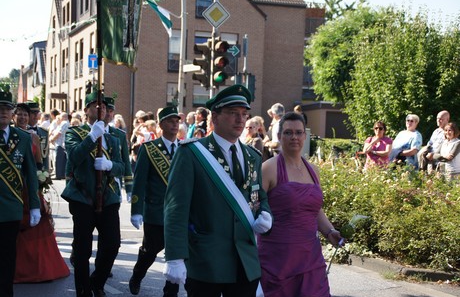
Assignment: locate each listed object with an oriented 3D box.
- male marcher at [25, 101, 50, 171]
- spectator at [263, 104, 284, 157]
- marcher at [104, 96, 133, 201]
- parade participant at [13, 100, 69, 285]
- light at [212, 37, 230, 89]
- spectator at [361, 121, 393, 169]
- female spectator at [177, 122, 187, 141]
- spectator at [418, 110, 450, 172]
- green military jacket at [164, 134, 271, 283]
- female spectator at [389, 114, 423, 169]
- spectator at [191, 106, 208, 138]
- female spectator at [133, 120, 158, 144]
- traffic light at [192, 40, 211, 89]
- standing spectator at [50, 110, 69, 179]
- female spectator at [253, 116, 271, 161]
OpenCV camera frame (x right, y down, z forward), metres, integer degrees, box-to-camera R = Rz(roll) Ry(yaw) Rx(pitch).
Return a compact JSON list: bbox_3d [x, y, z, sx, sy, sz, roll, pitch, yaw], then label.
[{"bbox_3d":[-2.216,0.369,8.537,0.550,1.800,0.370,1,3,-25],"label":"male marcher"},{"bbox_3d":[0.646,0.245,11.023,0.420,1.800,0.520,3,2,34],"label":"spectator"},{"bbox_3d":[-1.315,0.377,8.238,0.550,1.850,0.380,1,3,-25],"label":"marcher"},{"bbox_3d":[-2.031,0.437,7.600,0.780,1.720,0.700,2,1,-15],"label":"parade participant"},{"bbox_3d":[-0.169,-1.688,15.200,0.290,0.970,0.330,1,3,-25],"label":"light"},{"bbox_3d":[2.314,0.374,12.033,0.480,1.620,0.330,3,2,14],"label":"spectator"},{"bbox_3d":[-0.983,0.289,15.020,0.320,1.560,0.460,2,1,-7],"label":"female spectator"},{"bbox_3d":[3.036,0.113,11.317,0.540,1.350,0.680,4,2,40],"label":"spectator"},{"bbox_3d":[-0.069,0.331,4.220,0.570,0.810,0.360,1,3,-30],"label":"green military jacket"},{"bbox_3d":[2.783,0.311,12.035,0.520,1.690,0.380,3,3,30],"label":"female spectator"},{"bbox_3d":[-0.486,0.213,12.035,0.350,1.720,0.480,1,3,-22],"label":"spectator"},{"bbox_3d":[-1.577,0.249,14.520,0.420,1.580,0.500,3,1,15],"label":"female spectator"},{"bbox_3d":[-0.603,-1.778,16.200,0.360,1.020,0.340,2,1,-15],"label":"traffic light"},{"bbox_3d":[-4.315,-0.064,19.435,0.420,1.690,0.480,1,2,-18],"label":"standing spectator"},{"bbox_3d":[0.419,0.345,11.021,0.340,1.640,0.470,2,1,-3],"label":"female spectator"}]

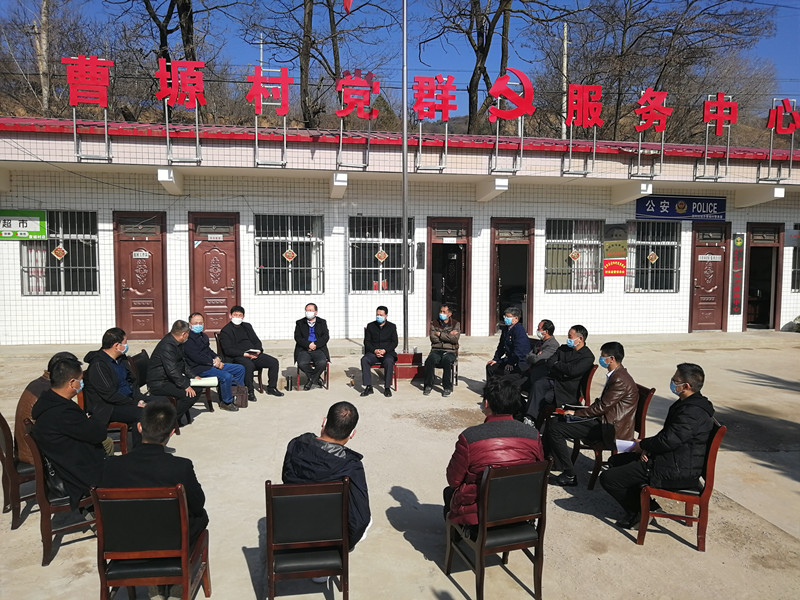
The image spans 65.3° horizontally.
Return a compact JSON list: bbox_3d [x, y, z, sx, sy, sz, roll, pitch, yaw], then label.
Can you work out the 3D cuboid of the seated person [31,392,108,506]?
[{"bbox_3d":[-2.296,1.100,4.760,0.800,1.320,0.600,-2,5,-38],"label":"seated person"}]

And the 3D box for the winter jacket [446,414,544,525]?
[{"bbox_3d":[0.597,1.098,4.140,0.580,0.660,0.430,-1,4,-18],"label":"winter jacket"}]

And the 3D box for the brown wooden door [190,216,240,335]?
[{"bbox_3d":[-3.945,-0.510,13.365,1.038,2.700,0.120,0,4,-10],"label":"brown wooden door"}]

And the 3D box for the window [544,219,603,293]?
[{"bbox_3d":[4.154,-1.024,14.775,1.464,1.750,0.100,0,4,-10],"label":"window"}]

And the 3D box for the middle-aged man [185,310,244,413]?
[{"bbox_3d":[-2.564,0.821,8.570,0.860,1.300,0.580,2,4,24],"label":"middle-aged man"}]

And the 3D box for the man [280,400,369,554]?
[{"bbox_3d":[-0.447,1.203,3.864,0.560,1.270,0.760,0,4,-7],"label":"man"}]

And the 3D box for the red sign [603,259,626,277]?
[{"bbox_3d":[5.151,-0.764,14.950,0.605,0.405,0.030,0,5,-10],"label":"red sign"}]

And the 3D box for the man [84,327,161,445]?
[{"bbox_3d":[-2.863,0.987,6.573,0.840,1.340,0.540,0,4,-2],"label":"man"}]

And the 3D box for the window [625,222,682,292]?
[{"bbox_3d":[6.168,-1.033,15.178,1.450,1.742,0.100,0,4,-10],"label":"window"}]

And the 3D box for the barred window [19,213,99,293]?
[{"bbox_3d":[-6.964,-0.953,12.785,1.476,1.739,0.100,0,4,-10],"label":"barred window"}]

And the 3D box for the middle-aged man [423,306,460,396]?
[{"bbox_3d":[0.639,0.775,9.954,0.560,1.330,0.770,2,4,18],"label":"middle-aged man"}]

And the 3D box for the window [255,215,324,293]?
[{"bbox_3d":[-2.367,-0.962,13.439,1.469,1.727,0.100,0,4,-10],"label":"window"}]

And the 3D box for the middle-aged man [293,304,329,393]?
[{"bbox_3d":[-1.344,0.706,9.654,0.560,1.330,0.680,0,4,-10],"label":"middle-aged man"}]

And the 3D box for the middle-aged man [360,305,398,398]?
[{"bbox_3d":[-0.324,0.757,9.587,0.580,1.300,0.780,0,4,2],"label":"middle-aged man"}]

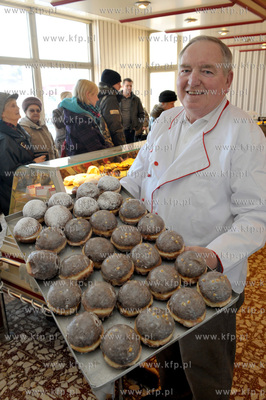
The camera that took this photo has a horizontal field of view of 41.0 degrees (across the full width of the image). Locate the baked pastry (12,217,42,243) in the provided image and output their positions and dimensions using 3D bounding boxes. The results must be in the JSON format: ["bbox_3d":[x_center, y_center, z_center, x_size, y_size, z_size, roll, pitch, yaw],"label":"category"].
[{"bbox_3d":[-0.309,0.090,1.050,0.085,0.053,0.085,-12,36,0],"label":"baked pastry"}]

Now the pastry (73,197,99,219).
[{"bbox_3d":[-0.148,0.026,1.130,0.080,0.060,0.080,0,37,0],"label":"pastry"}]

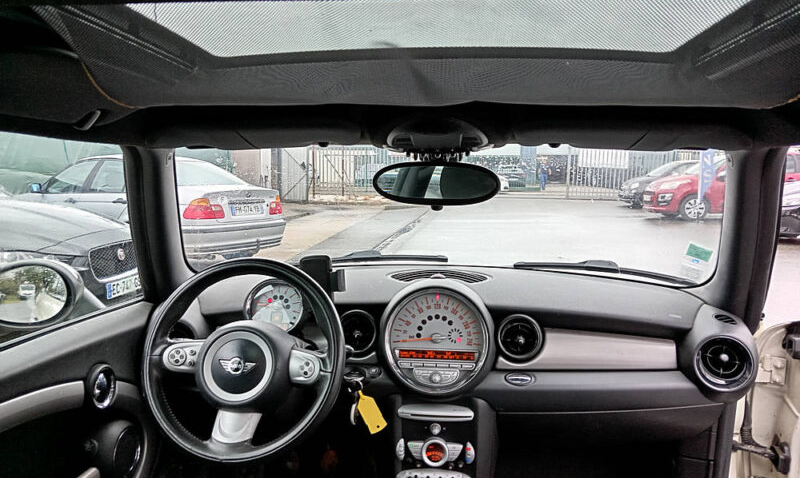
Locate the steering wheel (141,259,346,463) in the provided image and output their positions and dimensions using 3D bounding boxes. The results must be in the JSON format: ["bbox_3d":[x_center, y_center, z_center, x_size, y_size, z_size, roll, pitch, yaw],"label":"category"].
[{"bbox_3d":[-0.284,0.222,1.083,0.375,0.375,0.110,1,-19,5],"label":"steering wheel"}]

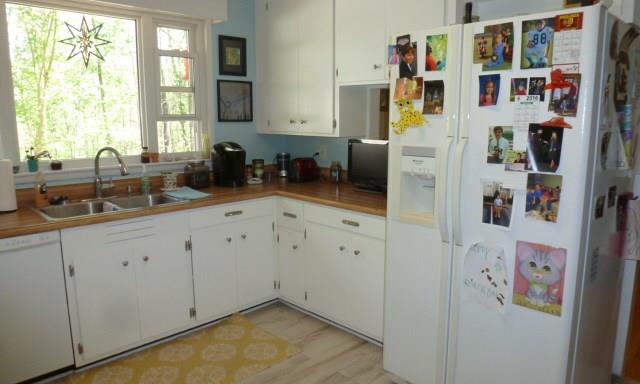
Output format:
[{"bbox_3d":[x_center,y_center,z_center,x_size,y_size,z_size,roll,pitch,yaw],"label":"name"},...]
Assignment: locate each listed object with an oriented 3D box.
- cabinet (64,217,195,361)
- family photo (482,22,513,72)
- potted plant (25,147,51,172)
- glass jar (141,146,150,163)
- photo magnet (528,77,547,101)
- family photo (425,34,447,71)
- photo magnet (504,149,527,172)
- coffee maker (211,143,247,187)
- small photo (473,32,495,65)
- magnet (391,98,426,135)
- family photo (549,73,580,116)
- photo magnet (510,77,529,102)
[{"bbox_3d":[-1.280,0.514,2.819,0.720,0.800,0.590,-9,13,-43],"label":"cabinet"},{"bbox_3d":[0.680,-0.554,1.700,0.010,0.170,0.114,-9,13,-43],"label":"family photo"},{"bbox_3d":[-1.789,-0.206,2.813,0.150,0.155,0.095,-9,13,-44],"label":"potted plant"},{"bbox_3d":[-1.252,-0.264,3.186,0.063,0.110,0.063,0,9,0],"label":"glass jar"},{"bbox_3d":[0.826,-0.389,1.686,0.059,0.087,0.006,9,13,44],"label":"photo magnet"},{"bbox_3d":[0.494,-0.592,1.890,0.010,0.147,0.104,-9,13,-43],"label":"family photo"},{"bbox_3d":[0.786,-0.123,1.772,0.081,0.081,0.006,9,13,44],"label":"photo magnet"},{"bbox_3d":[-0.682,-0.214,3.332,0.250,0.330,0.310,-4,10,-24],"label":"coffee maker"},{"bbox_3d":[0.678,-0.592,1.836,0.010,0.127,0.088,-9,13,-44],"label":"small photo"},{"bbox_3d":[0.430,-0.356,2.118,0.020,0.170,0.195,-9,13,-44],"label":"magnet"},{"bbox_3d":[0.897,-0.359,1.629,0.010,0.150,0.102,-9,18,-44],"label":"family photo"},{"bbox_3d":[0.777,-0.399,1.733,0.064,0.087,0.006,9,13,44],"label":"photo magnet"}]

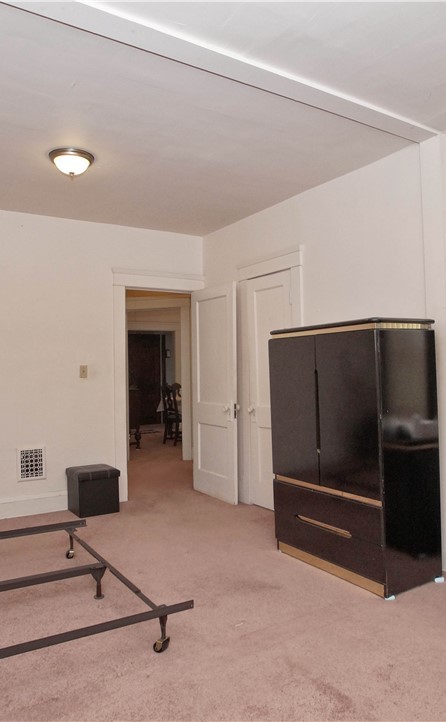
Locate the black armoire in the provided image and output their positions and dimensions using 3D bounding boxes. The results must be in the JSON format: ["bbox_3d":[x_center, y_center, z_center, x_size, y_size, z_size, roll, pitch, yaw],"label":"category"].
[{"bbox_3d":[0.828,0.543,3.141,0.530,1.525,0.900,0,-1,-34],"label":"black armoire"}]

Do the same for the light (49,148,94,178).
[{"bbox_3d":[-0.978,-1.259,3.114,0.290,0.140,0.290,0,-1,-34],"label":"light"}]

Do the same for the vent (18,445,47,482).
[{"bbox_3d":[-1.685,0.909,4.262,0.245,0.295,0.025,0,-1,-31],"label":"vent"}]

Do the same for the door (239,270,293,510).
[{"bbox_3d":[0.417,0.278,4.303,0.050,2.100,0.640,0,-1,-34],"label":"door"}]

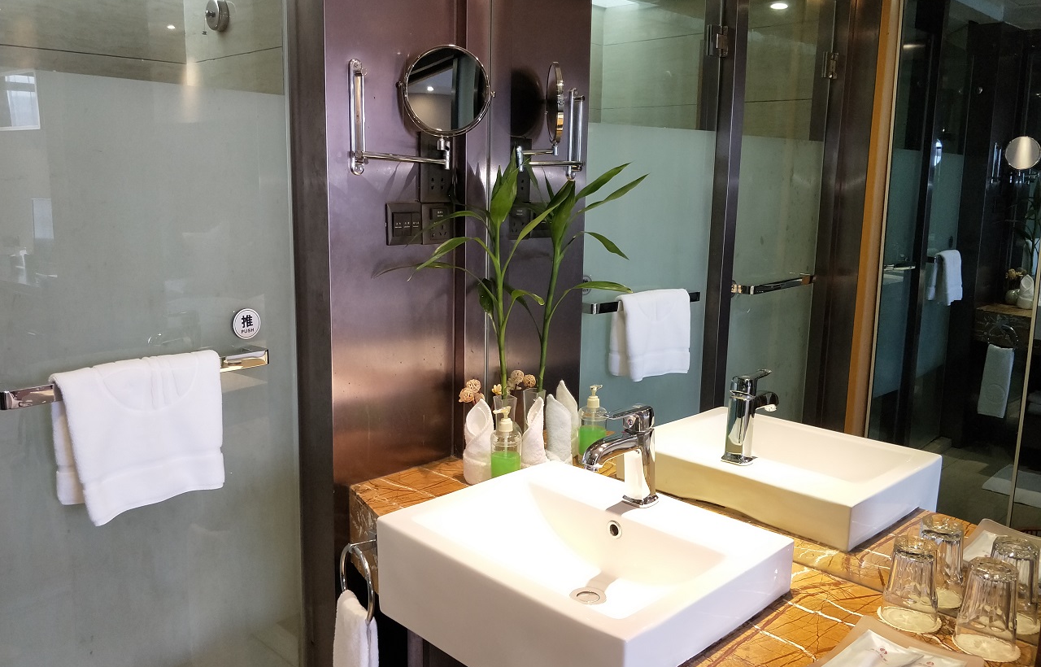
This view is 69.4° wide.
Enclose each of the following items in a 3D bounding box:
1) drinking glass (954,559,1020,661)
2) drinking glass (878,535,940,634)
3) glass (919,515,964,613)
[{"bbox_3d":[0.611,0.358,0.976,0.080,0.108,0.080,6,10,29],"label":"drinking glass"},{"bbox_3d":[0.547,0.347,1.046,0.078,0.108,0.078,6,10,29],"label":"drinking glass"},{"bbox_3d":[0.620,0.338,1.109,0.078,0.108,0.078,5,10,26],"label":"glass"}]

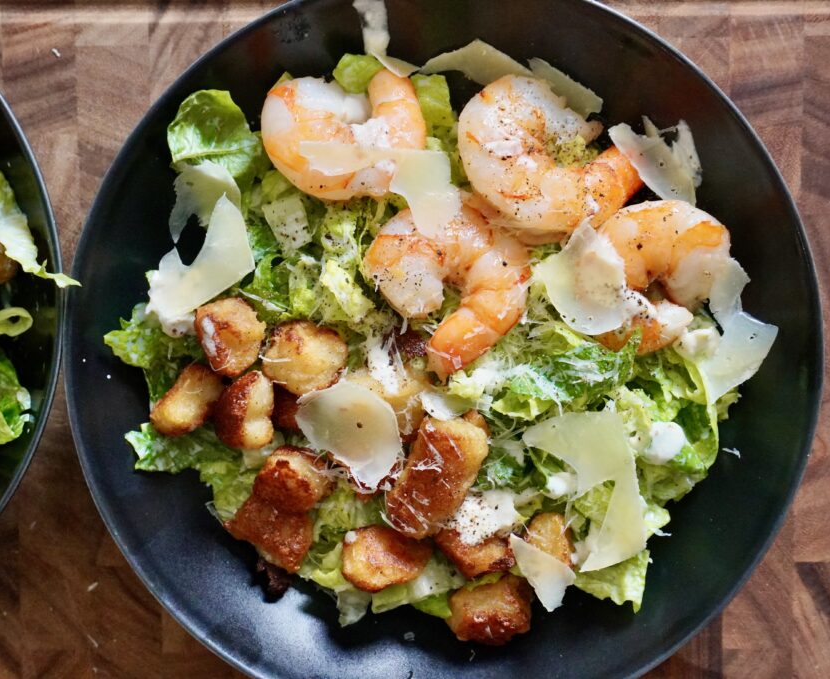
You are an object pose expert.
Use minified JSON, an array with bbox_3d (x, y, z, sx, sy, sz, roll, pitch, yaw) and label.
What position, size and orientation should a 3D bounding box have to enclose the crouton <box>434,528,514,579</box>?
[{"bbox_3d":[0.021,0.068,0.363,0.021,0.020,0.021,-33,94,2],"label":"crouton"}]

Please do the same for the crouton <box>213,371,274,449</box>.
[{"bbox_3d":[-0.055,0.023,0.359,0.018,0.021,0.024,0,95,0],"label":"crouton"}]

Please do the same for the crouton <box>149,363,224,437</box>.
[{"bbox_3d":[-0.073,0.021,0.364,0.014,0.019,0.027,41,93,-3],"label":"crouton"}]

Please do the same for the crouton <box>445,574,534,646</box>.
[{"bbox_3d":[0.025,0.090,0.370,0.027,0.022,0.021,3,95,0],"label":"crouton"}]

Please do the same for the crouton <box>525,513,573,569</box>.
[{"bbox_3d":[0.045,0.067,0.364,0.015,0.019,0.017,4,95,0],"label":"crouton"}]

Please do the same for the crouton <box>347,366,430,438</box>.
[{"bbox_3d":[-0.009,0.020,0.355,0.025,0.021,0.021,0,95,0],"label":"crouton"}]

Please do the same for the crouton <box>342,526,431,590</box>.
[{"bbox_3d":[-0.010,0.072,0.363,0.028,0.021,0.021,15,94,-1],"label":"crouton"}]

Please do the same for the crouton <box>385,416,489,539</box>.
[{"bbox_3d":[0.007,0.044,0.352,0.022,0.021,0.039,26,94,-2],"label":"crouton"}]

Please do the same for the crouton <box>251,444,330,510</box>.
[{"bbox_3d":[-0.038,0.045,0.358,0.023,0.021,0.019,22,94,-2],"label":"crouton"}]

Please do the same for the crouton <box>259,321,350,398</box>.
[{"bbox_3d":[-0.035,0.006,0.354,0.025,0.021,0.022,12,94,-1],"label":"crouton"}]

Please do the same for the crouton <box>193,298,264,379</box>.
[{"bbox_3d":[-0.058,-0.001,0.355,0.020,0.022,0.022,-27,94,2],"label":"crouton"}]

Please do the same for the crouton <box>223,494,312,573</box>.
[{"bbox_3d":[-0.048,0.062,0.365,0.027,0.020,0.019,26,94,-2],"label":"crouton"}]

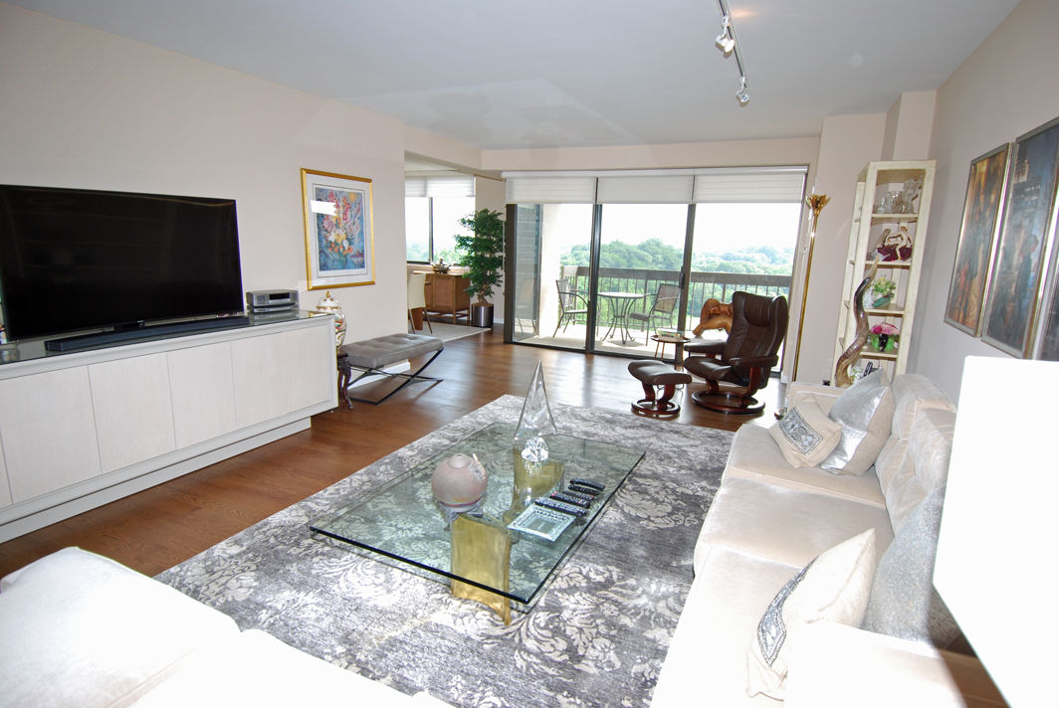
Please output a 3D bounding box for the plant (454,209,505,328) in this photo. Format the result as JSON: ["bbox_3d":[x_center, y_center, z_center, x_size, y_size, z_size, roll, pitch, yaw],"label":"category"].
[{"bbox_3d":[-0.752,-1.426,8.807,0.820,1.930,0.820,1,12,0],"label":"plant"}]

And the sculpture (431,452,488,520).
[{"bbox_3d":[-0.263,0.496,2.046,0.215,0.250,0.215,1,12,0],"label":"sculpture"}]

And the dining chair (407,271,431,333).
[{"bbox_3d":[-1.797,-0.746,7.931,0.560,0.910,0.460,7,13,25],"label":"dining chair"}]

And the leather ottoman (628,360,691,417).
[{"bbox_3d":[1.120,0.293,4.607,0.430,0.395,0.500,-3,13,-21],"label":"leather ottoman"}]

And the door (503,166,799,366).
[{"bbox_3d":[1.266,-1.068,6.556,3.580,2.260,0.120,7,13,25],"label":"door"}]

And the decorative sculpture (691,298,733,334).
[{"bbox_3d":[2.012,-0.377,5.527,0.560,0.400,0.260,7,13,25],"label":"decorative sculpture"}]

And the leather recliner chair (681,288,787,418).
[{"bbox_3d":[1.836,-0.038,4.774,0.770,1.010,0.750,-3,13,-21],"label":"leather recliner chair"}]

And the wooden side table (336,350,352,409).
[{"bbox_3d":[-1.650,0.234,4.453,0.300,0.440,0.300,7,13,25],"label":"wooden side table"}]

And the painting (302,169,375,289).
[{"bbox_3d":[-1.681,-1.084,4.719,0.035,0.975,0.807,7,13,25],"label":"painting"}]

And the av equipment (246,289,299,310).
[{"bbox_3d":[-1.951,-0.391,3.983,0.210,0.145,0.360,7,13,25],"label":"av equipment"}]

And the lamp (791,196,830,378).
[{"bbox_3d":[2.252,-0.361,4.367,0.250,1.830,0.250,7,13,25],"label":"lamp"}]

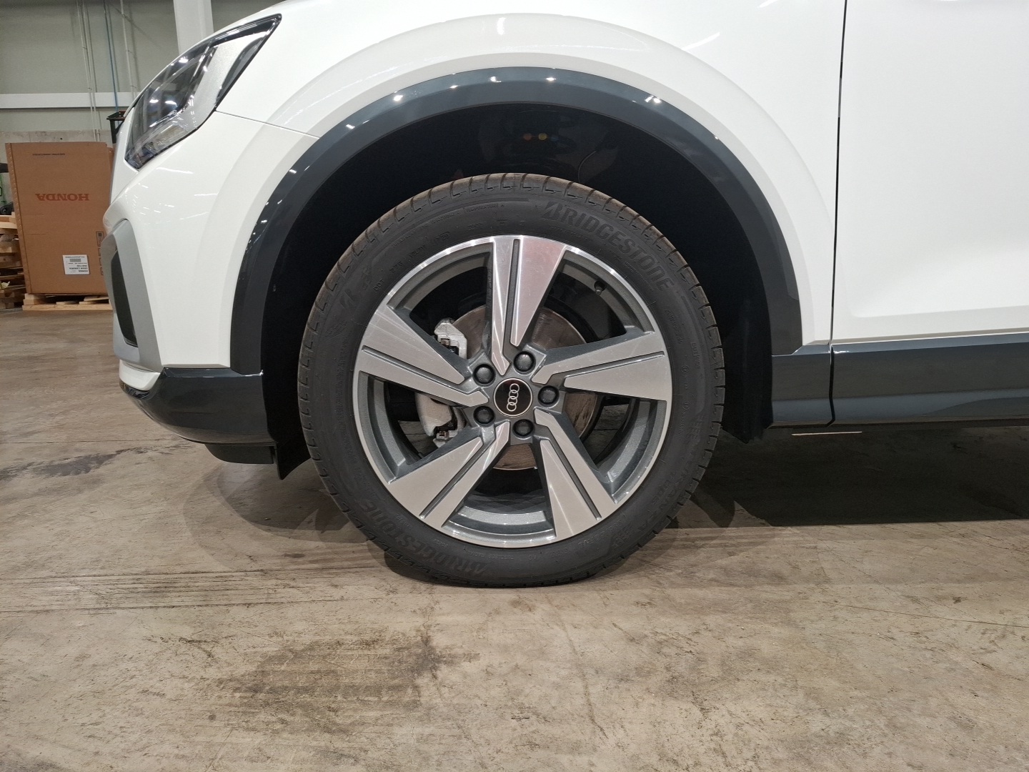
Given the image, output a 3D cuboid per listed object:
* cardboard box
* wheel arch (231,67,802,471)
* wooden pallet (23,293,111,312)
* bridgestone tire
[{"bbox_3d":[-3.828,-1.512,6.302,0.920,1.261,0.850,-1,12,-1],"label":"cardboard box"},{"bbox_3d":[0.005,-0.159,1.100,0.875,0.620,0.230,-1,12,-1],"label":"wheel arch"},{"bbox_3d":[-3.830,-0.832,6.449,0.980,0.150,0.920,-1,12,-1],"label":"wooden pallet"},{"bbox_3d":[-0.004,-0.006,1.147,0.668,0.664,0.225,-1,12,-1],"label":"bridgestone tire"}]

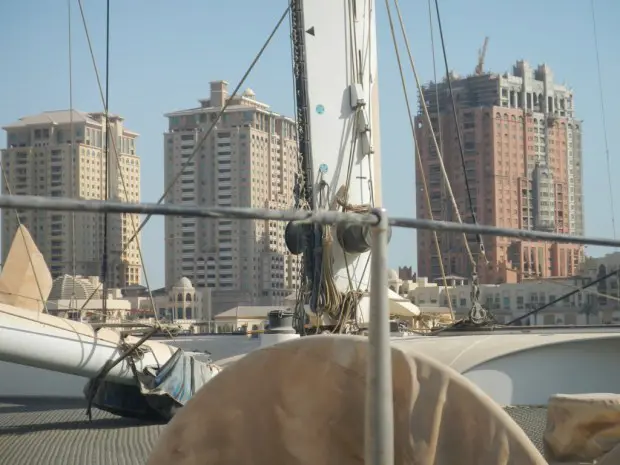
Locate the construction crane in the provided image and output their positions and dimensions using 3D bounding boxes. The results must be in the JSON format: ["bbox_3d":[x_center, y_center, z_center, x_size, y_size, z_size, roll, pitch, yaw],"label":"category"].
[{"bbox_3d":[61.630,-62.990,585.000,4.800,14.300,2.500,-2,-3,17],"label":"construction crane"}]

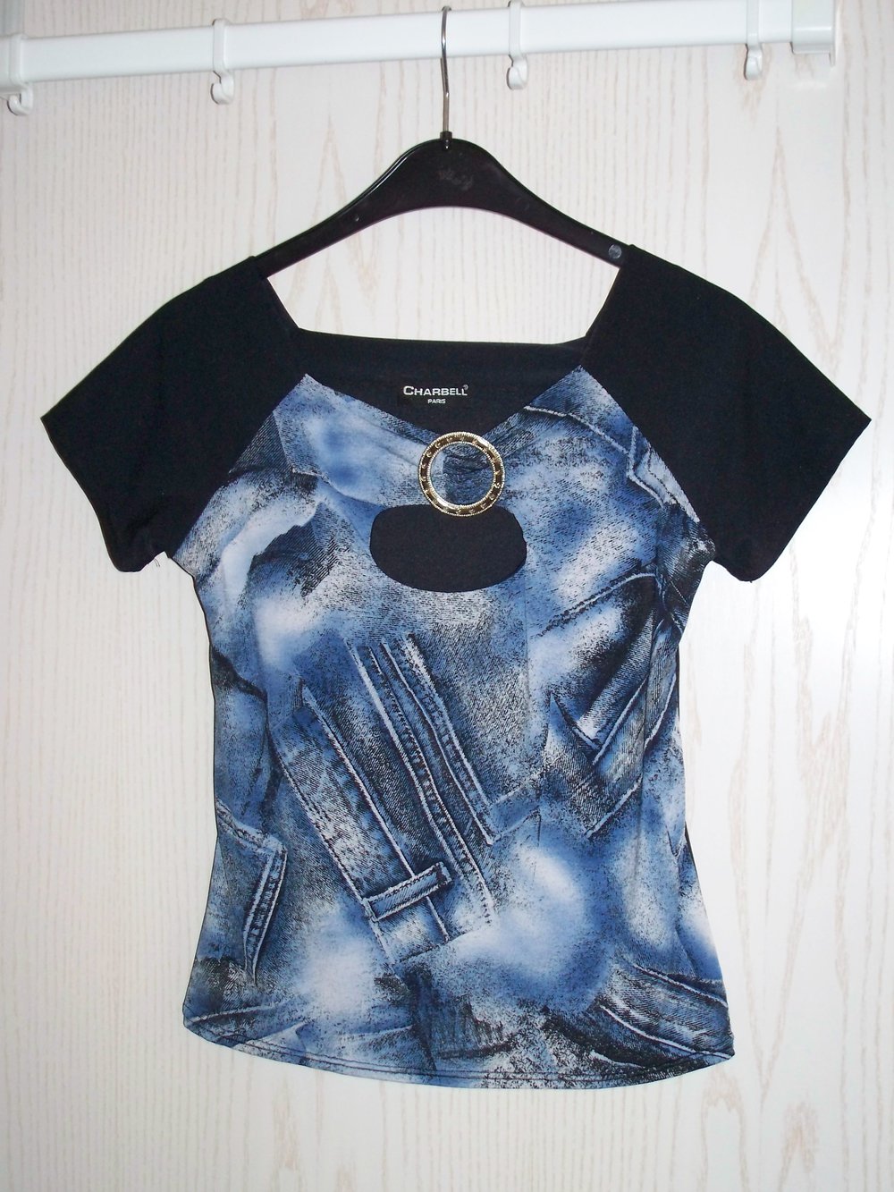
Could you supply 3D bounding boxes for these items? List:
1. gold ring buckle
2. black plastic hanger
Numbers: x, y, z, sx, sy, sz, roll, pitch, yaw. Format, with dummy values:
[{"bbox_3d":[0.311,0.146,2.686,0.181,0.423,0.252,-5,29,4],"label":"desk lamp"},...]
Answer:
[{"bbox_3d":[0.010,-0.084,1.215,0.059,0.059,0.006,1,1,7],"label":"gold ring buckle"},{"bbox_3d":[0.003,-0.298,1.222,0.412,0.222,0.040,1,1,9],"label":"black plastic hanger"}]

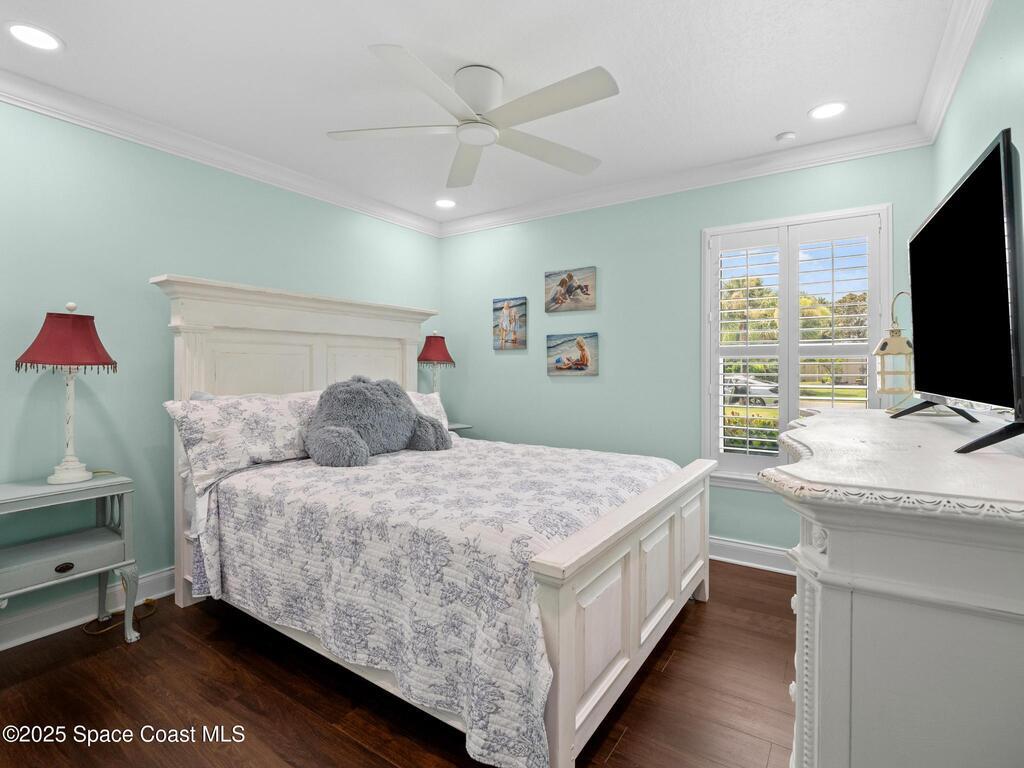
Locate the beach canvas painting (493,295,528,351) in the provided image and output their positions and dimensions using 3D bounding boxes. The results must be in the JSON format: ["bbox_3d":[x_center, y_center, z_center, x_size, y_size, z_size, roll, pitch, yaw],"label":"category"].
[{"bbox_3d":[-0.017,-0.480,3.800,0.317,0.410,0.028,2,3,34],"label":"beach canvas painting"}]

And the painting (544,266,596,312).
[{"bbox_3d":[0.427,-0.689,3.489,0.410,0.308,0.028,2,3,34],"label":"painting"}]

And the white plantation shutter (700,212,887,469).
[{"bbox_3d":[1.573,-0.175,2.743,0.892,1.527,0.070,2,3,34],"label":"white plantation shutter"}]

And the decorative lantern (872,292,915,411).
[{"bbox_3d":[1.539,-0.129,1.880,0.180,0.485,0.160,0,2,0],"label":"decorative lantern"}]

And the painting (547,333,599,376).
[{"bbox_3d":[0.445,-0.215,3.500,0.410,0.308,0.028,2,3,34],"label":"painting"}]

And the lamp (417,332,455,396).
[{"bbox_3d":[-0.632,-0.051,3.934,0.310,0.770,0.310,0,2,0],"label":"lamp"}]

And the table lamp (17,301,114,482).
[{"bbox_3d":[-1.911,0.037,2.044,0.310,0.765,0.310,2,3,34],"label":"table lamp"}]

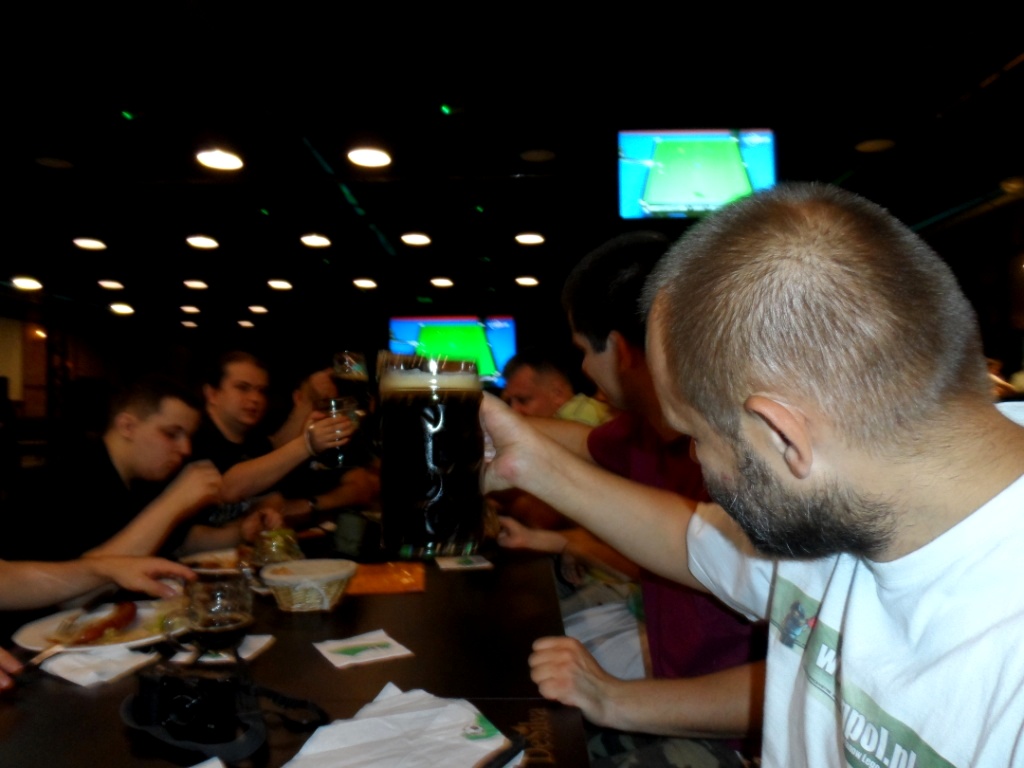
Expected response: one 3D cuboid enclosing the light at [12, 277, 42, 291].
[{"bbox_3d":[-6.406,-1.323,9.378,0.340,0.060,0.340,-1,-2,-1],"label":"light"}]

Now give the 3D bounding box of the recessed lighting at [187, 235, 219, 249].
[{"bbox_3d":[-3.116,-1.430,7.147,0.290,0.060,0.290,-1,-2,-1],"label":"recessed lighting"}]

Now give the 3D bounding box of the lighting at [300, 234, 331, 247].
[{"bbox_3d":[-1.985,-1.447,7.169,0.290,0.060,0.290,-1,-2,-1],"label":"lighting"}]

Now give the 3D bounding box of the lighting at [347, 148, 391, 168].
[{"bbox_3d":[-0.984,-1.560,4.894,0.290,0.060,0.290,-1,-2,-1],"label":"lighting"}]

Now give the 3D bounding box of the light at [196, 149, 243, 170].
[{"bbox_3d":[-2.006,-1.539,4.872,0.290,0.060,0.290,-1,-2,-1],"label":"light"}]

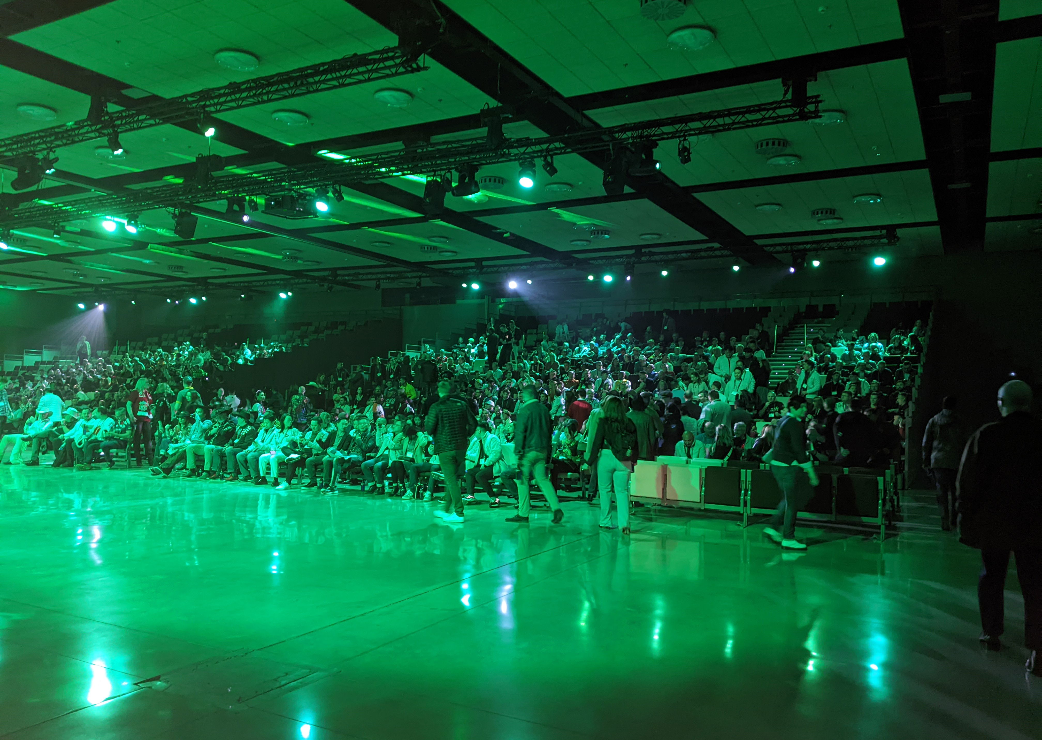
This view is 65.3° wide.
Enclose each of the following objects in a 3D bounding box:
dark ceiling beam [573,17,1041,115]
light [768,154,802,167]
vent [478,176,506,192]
[{"bbox_3d":[4.239,-4.941,13.161,7.400,0.300,0.780,0,-3,29],"label":"dark ceiling beam"},{"bbox_3d":[5.758,-4.582,17.796,0.710,0.100,0.710,0,-3,29],"label":"light"},{"bbox_3d":[-0.709,-4.650,20.203,0.650,0.170,0.650,2,-2,0],"label":"vent"}]

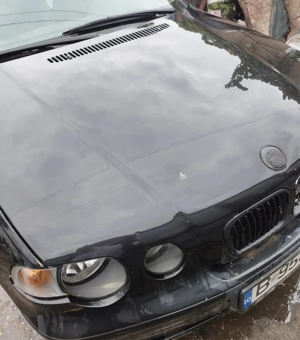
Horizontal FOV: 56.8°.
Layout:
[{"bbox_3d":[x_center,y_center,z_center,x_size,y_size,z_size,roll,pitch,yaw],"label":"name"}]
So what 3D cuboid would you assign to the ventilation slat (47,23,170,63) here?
[{"bbox_3d":[-0.182,-0.652,1.419,0.690,0.020,0.054,-28,52,-22],"label":"ventilation slat"}]

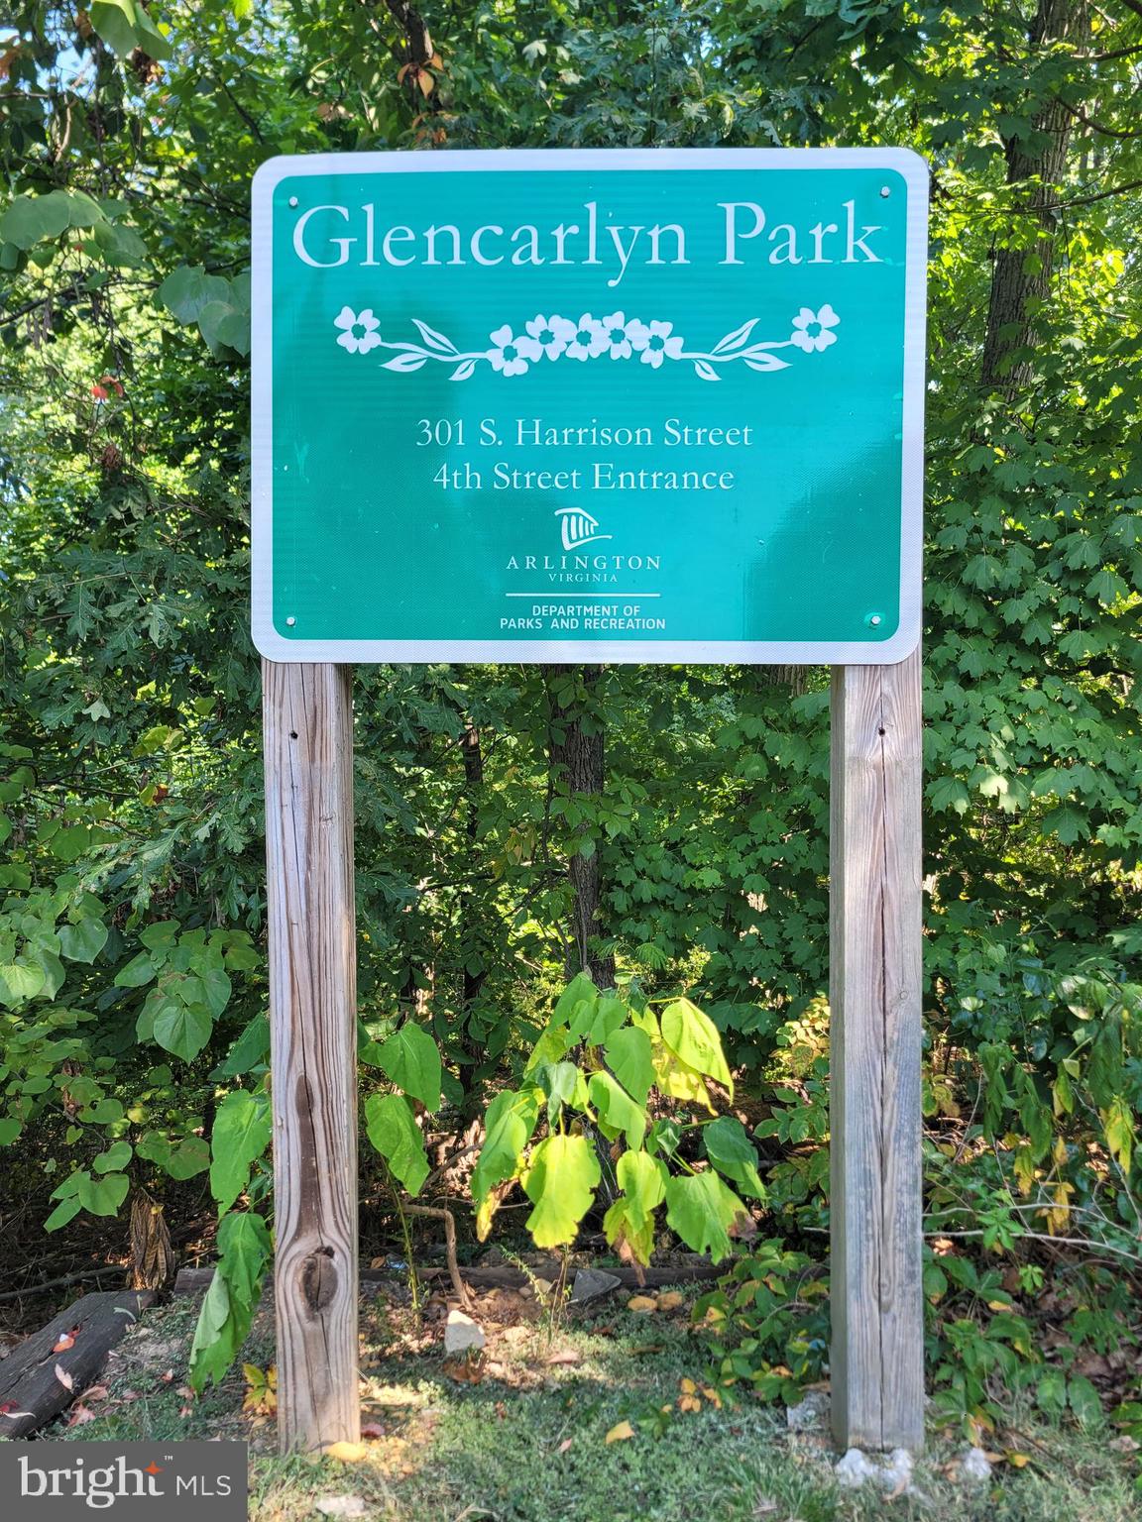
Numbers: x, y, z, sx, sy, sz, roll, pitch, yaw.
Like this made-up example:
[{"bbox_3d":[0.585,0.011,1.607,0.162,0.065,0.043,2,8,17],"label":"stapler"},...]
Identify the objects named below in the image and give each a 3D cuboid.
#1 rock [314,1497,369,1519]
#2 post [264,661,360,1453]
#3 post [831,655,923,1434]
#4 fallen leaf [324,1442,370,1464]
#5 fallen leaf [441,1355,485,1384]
[{"bbox_3d":[-0.389,1.268,1.942,0.092,0.028,0.052,-1,1,2],"label":"rock"},{"bbox_3d":[-0.486,0.106,2.170,0.139,2.353,0.139,-1,1,2],"label":"post"},{"bbox_3d":[0.570,0.098,2.133,0.139,2.320,0.139,0,1,2],"label":"post"},{"bbox_3d":[-0.408,1.260,2.084,0.074,0.015,0.042,0,1,0],"label":"fallen leaf"},{"bbox_3d":[-0.222,1.249,2.345,0.085,0.030,0.055,0,1,0],"label":"fallen leaf"}]

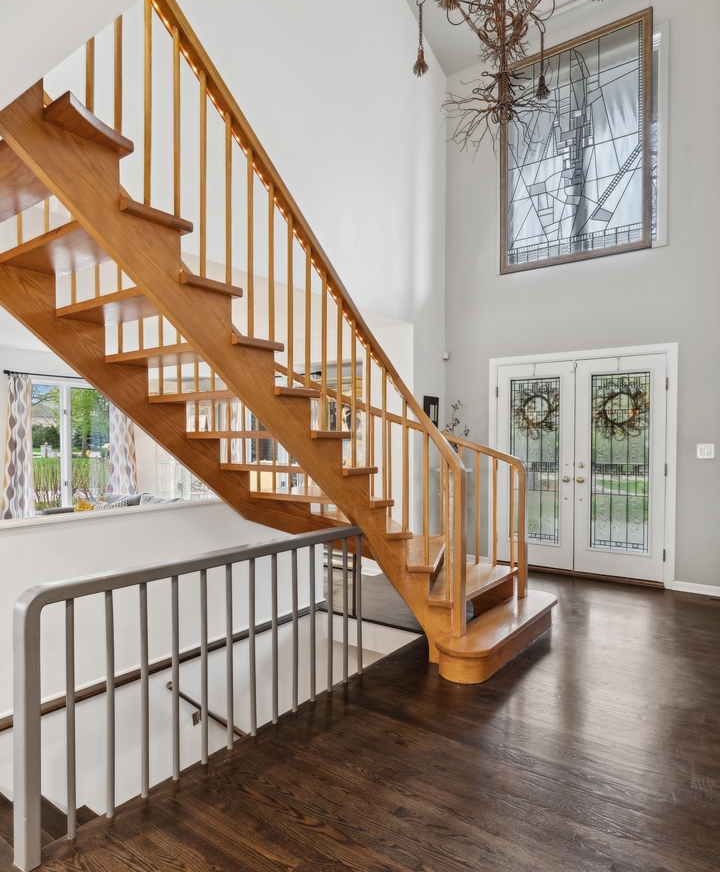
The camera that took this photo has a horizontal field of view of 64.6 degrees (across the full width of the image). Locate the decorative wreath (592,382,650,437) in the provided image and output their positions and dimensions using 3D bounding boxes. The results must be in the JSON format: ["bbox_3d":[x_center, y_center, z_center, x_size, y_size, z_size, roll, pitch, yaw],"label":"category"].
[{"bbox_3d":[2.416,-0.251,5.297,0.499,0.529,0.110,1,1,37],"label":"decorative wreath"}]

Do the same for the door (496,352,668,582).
[{"bbox_3d":[2.073,0.285,5.495,1.562,2.024,0.080,1,1,37],"label":"door"}]

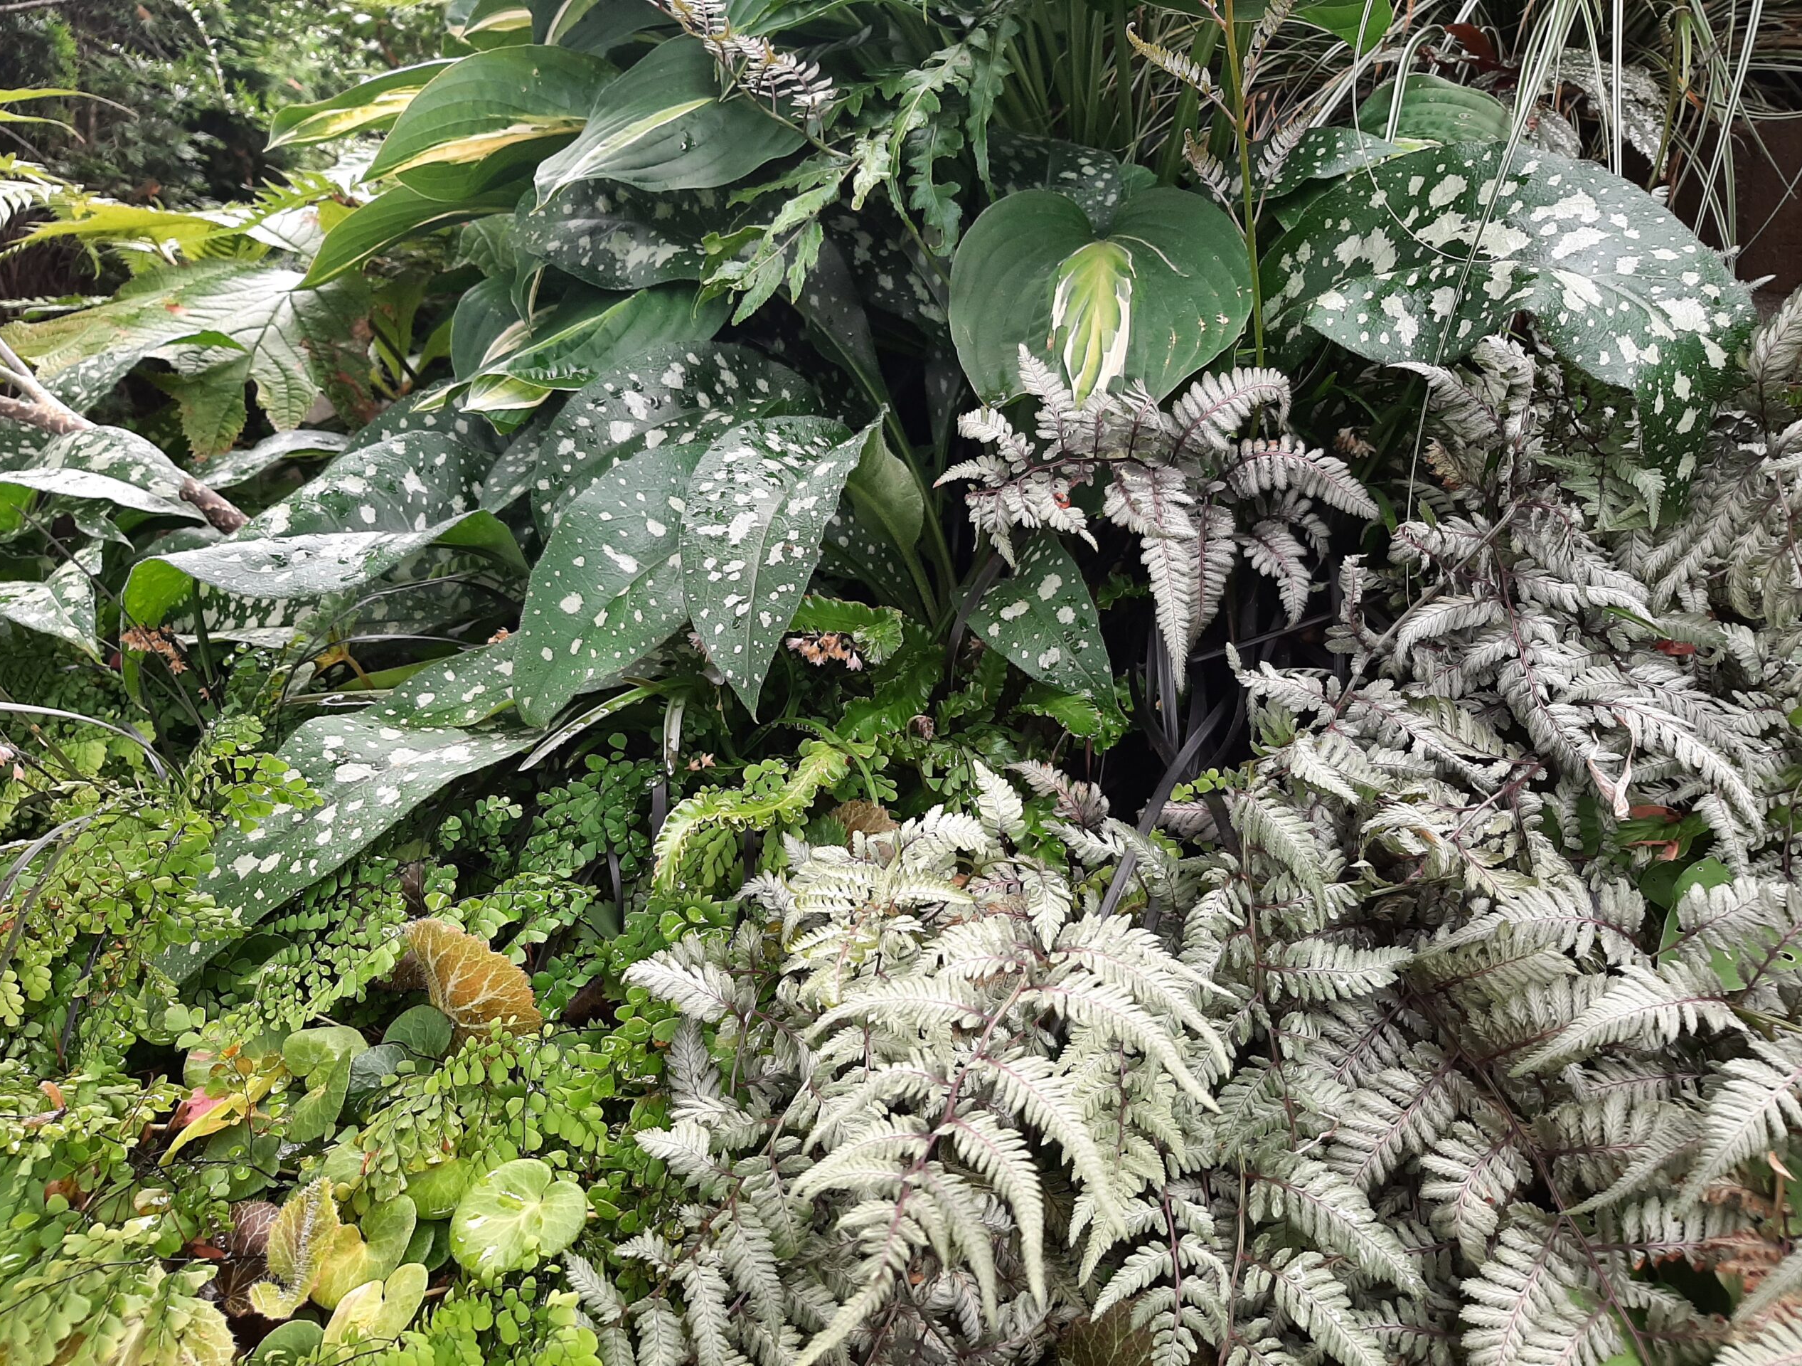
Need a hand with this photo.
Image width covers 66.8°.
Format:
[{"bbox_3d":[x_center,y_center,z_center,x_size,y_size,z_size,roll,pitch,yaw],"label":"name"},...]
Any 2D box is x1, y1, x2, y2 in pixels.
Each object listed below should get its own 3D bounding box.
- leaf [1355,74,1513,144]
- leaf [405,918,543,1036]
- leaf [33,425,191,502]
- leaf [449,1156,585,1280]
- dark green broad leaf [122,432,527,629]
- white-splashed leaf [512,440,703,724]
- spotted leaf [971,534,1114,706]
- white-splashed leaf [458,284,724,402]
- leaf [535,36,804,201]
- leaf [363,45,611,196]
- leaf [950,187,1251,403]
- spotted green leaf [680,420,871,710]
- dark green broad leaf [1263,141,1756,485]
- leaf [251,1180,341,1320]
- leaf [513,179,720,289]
[{"bbox_3d":[0.296,-0.320,0.788,0.123,0.035,0.087,-13,61,-19],"label":"leaf"},{"bbox_3d":[-0.216,0.151,0.690,0.060,0.022,0.080,-40,81,-16],"label":"leaf"},{"bbox_3d":[-0.508,-0.141,0.880,0.105,0.030,0.070,-17,51,-15],"label":"leaf"},{"bbox_3d":[-0.174,0.243,0.620,0.062,0.014,0.062,-40,66,-21],"label":"leaf"},{"bbox_3d":[-0.333,-0.087,0.790,0.220,0.050,0.095,-4,55,-3],"label":"dark green broad leaf"},{"bbox_3d":[-0.157,-0.056,0.750,0.085,0.185,0.028,30,-5,13],"label":"white-splashed leaf"},{"bbox_3d":[0.085,-0.035,0.800,0.075,0.022,0.135,-31,80,-13],"label":"spotted leaf"},{"bbox_3d":[-0.184,-0.203,0.820,0.165,0.032,0.075,-25,61,-3],"label":"white-splashed leaf"},{"bbox_3d":[-0.130,-0.300,0.733,0.163,0.040,0.098,-29,73,-22],"label":"leaf"},{"bbox_3d":[-0.248,-0.332,0.808,0.161,0.086,0.045,-28,-5,-26],"label":"leaf"},{"bbox_3d":[0.092,-0.179,0.630,0.137,0.040,0.150,5,58,3],"label":"leaf"},{"bbox_3d":[-0.058,-0.060,0.619,0.079,0.040,0.159,2,62,4],"label":"spotted green leaf"},{"bbox_3d":[0.307,-0.193,0.675,0.215,0.070,0.175,31,64,19],"label":"dark green broad leaf"},{"bbox_3d":[-0.212,0.201,0.486,0.027,0.028,0.046,4,52,3],"label":"leaf"},{"bbox_3d":[-0.174,-0.281,0.860,0.145,0.030,0.080,-4,69,1],"label":"leaf"}]

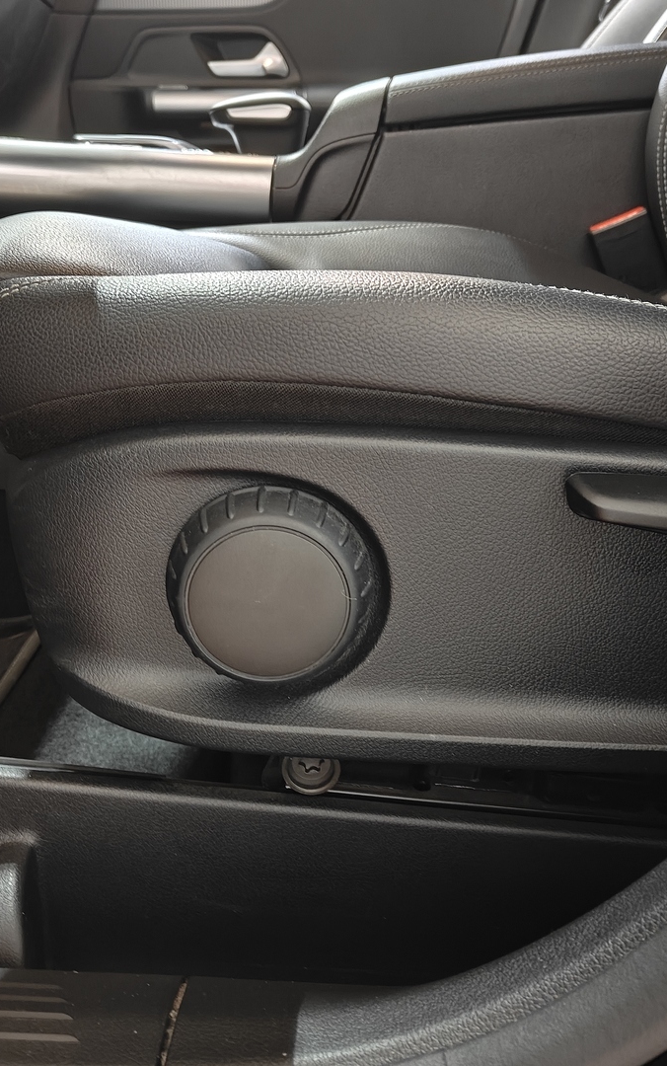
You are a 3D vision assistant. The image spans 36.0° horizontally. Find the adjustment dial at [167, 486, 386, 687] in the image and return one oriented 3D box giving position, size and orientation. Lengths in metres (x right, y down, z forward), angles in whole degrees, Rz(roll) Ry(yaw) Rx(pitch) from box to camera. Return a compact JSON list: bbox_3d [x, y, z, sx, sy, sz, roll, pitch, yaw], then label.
[{"bbox_3d":[-0.025,0.025,0.411,0.086,0.086,0.024,0,18,0],"label":"adjustment dial"}]

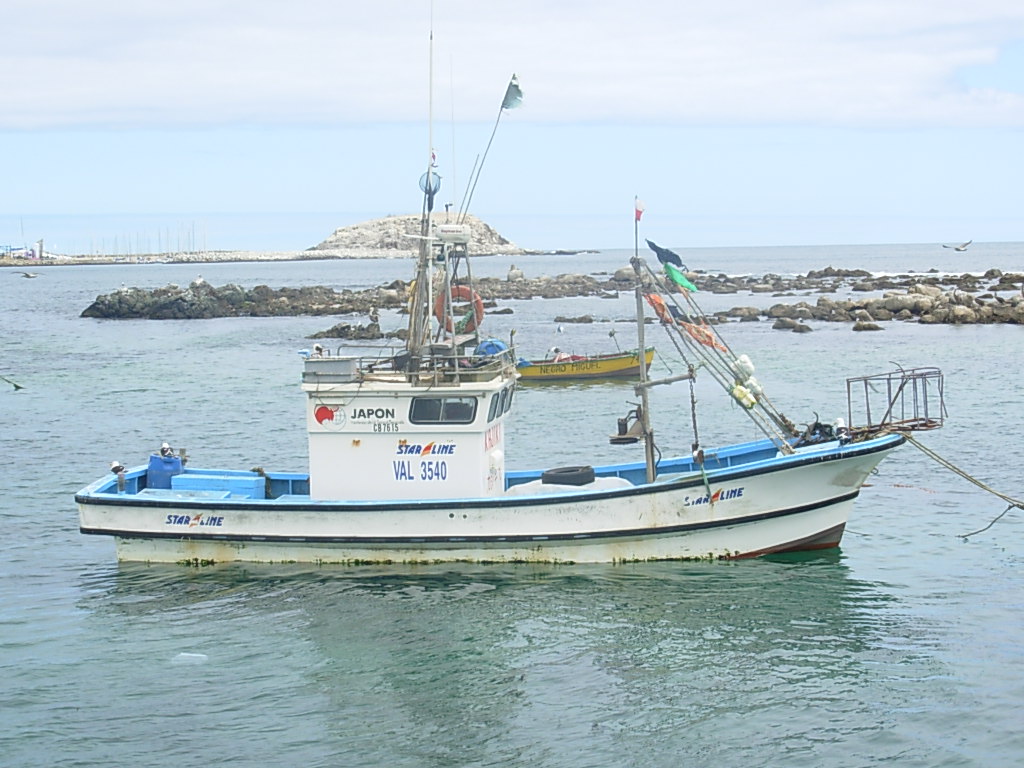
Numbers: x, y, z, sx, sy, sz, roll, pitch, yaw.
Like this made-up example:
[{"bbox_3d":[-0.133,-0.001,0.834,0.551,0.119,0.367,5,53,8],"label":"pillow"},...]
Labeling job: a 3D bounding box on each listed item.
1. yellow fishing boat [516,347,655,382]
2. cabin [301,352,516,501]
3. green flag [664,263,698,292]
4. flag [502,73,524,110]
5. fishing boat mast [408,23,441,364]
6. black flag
[{"bbox_3d":[1.951,-0.666,74.200,5.500,1.000,1.900,-1,3,3],"label":"yellow fishing boat"},{"bbox_3d":[-1.404,0.636,32.200,2.750,2.100,2.100,0,3,10],"label":"cabin"},{"bbox_3d":[2.374,-1.493,31.500,0.460,0.410,0.150,-1,3,0],"label":"green flag"},{"bbox_3d":[0.021,-4.162,32.100,0.310,0.500,0.100,-1,3,0],"label":"flag"},{"bbox_3d":[-1.253,-2.719,31.900,0.400,5.050,0.400,0,3,10],"label":"fishing boat mast"},{"bbox_3d":[2.143,-1.820,31.600,0.540,0.440,0.150,-1,3,0],"label":"black flag"}]

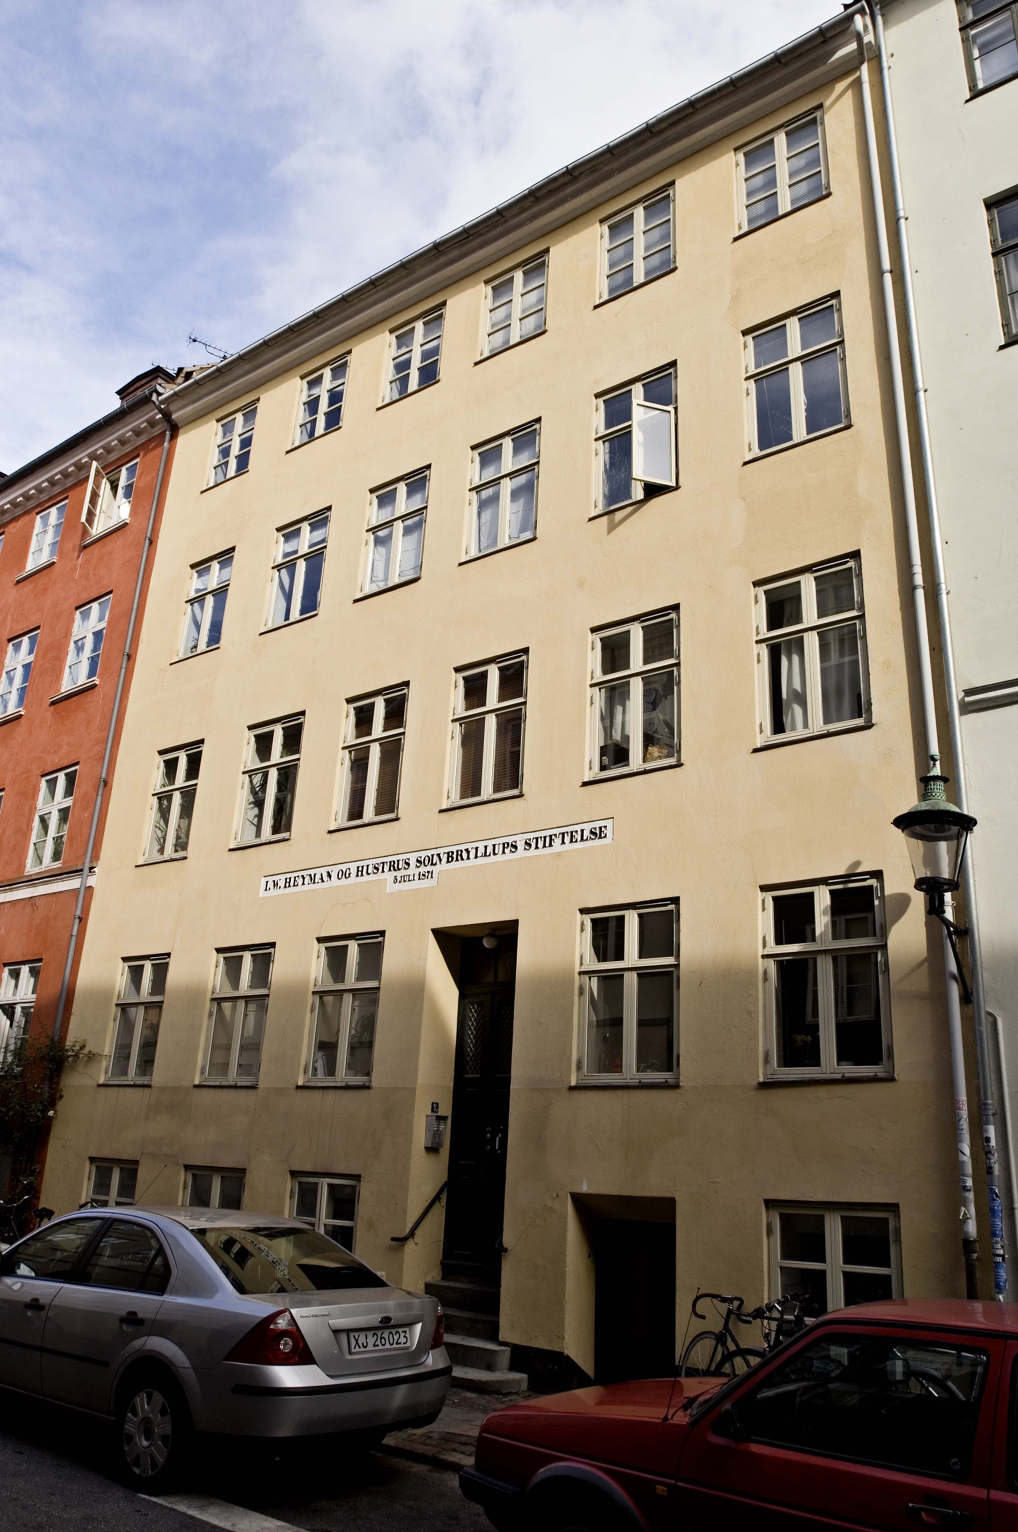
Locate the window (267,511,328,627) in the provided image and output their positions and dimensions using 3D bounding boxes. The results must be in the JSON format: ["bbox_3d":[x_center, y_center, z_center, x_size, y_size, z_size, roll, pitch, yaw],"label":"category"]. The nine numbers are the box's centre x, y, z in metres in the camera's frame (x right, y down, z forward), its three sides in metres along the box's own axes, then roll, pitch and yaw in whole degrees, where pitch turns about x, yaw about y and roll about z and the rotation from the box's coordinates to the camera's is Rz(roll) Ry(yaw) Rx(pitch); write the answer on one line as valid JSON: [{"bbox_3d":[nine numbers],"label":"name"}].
[{"bbox_3d":[-2.920,-2.740,15.041,1.040,1.657,0.120,-12,-26,33],"label":"window"}]

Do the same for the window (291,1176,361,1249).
[{"bbox_3d":[-1.840,4.545,10.667,1.010,0.838,0.150,-12,-25,34],"label":"window"}]

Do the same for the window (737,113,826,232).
[{"bbox_3d":[2.948,-6.363,11.438,1.018,1.275,0.150,-12,-25,34],"label":"window"}]

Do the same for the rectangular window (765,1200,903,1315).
[{"bbox_3d":[2.483,3.806,8.082,1.021,0.834,0.130,-12,-26,33],"label":"rectangular window"}]

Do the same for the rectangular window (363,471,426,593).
[{"bbox_3d":[-1.478,-3.099,14.178,1.031,1.617,0.130,-12,-26,33],"label":"rectangular window"}]

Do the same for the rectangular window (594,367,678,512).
[{"bbox_3d":[1.282,-3.559,11.332,1.052,1.581,0.480,-12,-25,34],"label":"rectangular window"}]

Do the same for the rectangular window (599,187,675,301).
[{"bbox_3d":[1.630,-6.403,13.159,1.048,1.313,0.120,-12,-26,33],"label":"rectangular window"}]

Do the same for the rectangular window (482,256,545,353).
[{"bbox_3d":[0.136,-6.081,14.162,1.015,1.294,0.120,-12,-26,33],"label":"rectangular window"}]

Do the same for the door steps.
[{"bbox_3d":[-0.527,4.998,9.362,1.713,0.665,1.040,-12,-25,34],"label":"door steps"}]

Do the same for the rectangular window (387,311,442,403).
[{"bbox_3d":[-1.276,-5.787,15.114,1.000,1.279,0.120,-12,-26,33],"label":"rectangular window"}]

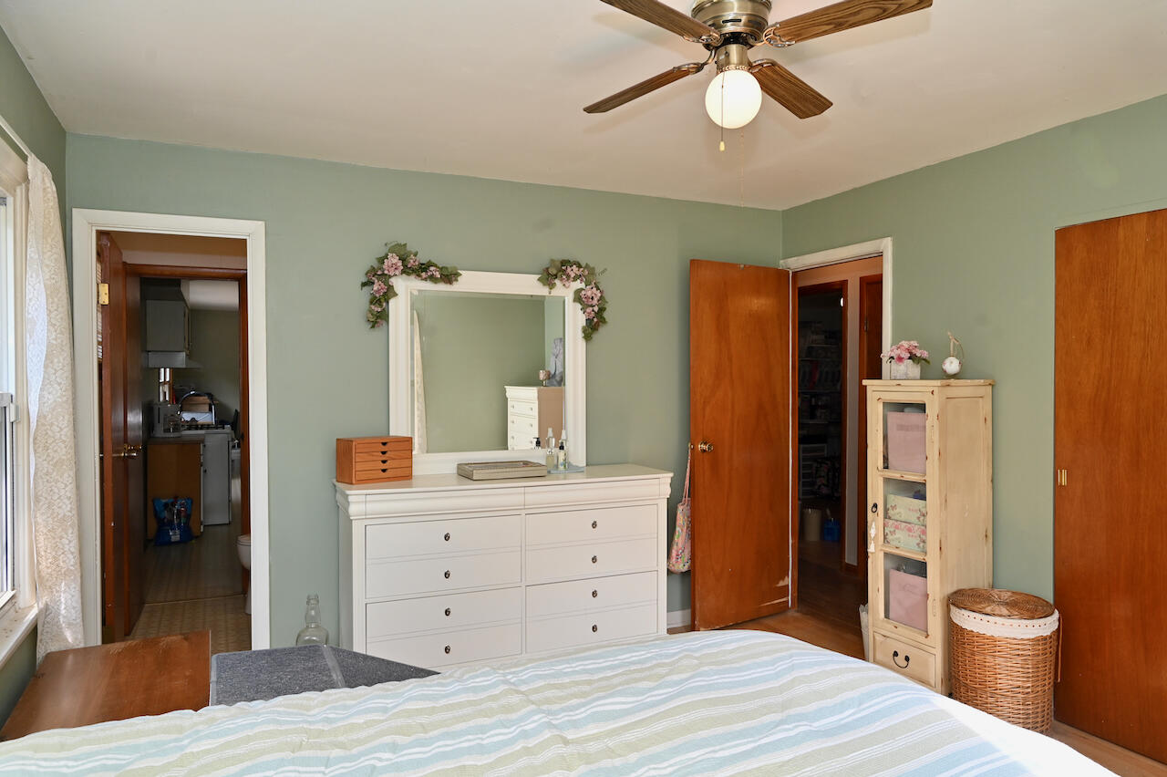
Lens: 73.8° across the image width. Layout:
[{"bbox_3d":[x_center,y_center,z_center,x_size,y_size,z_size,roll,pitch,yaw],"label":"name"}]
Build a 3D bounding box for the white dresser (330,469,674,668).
[{"bbox_3d":[-0.356,0.894,3.720,1.545,0.951,0.455,-1,1,-24],"label":"white dresser"}]

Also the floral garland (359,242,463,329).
[{"bbox_3d":[-0.817,-0.485,3.706,0.460,0.410,0.120,-1,1,-25],"label":"floral garland"}]

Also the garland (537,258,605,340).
[{"bbox_3d":[-0.054,-0.458,4.059,0.390,0.405,0.120,-1,1,-25],"label":"garland"}]

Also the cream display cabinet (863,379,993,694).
[{"bbox_3d":[1.562,0.660,3.545,0.333,1.405,0.437,-1,1,-25],"label":"cream display cabinet"}]

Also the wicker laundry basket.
[{"bbox_3d":[1.681,1.114,3.139,0.405,0.507,0.405,-1,1,-25],"label":"wicker laundry basket"}]

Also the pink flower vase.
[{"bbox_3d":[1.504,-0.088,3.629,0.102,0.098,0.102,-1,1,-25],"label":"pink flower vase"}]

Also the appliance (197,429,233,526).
[{"bbox_3d":[-3.861,0.869,7.764,0.670,0.936,0.720,-1,1,-25],"label":"appliance"}]

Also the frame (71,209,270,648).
[{"bbox_3d":[-1.781,0.317,3.400,0.733,2.124,0.130,-1,1,-25],"label":"frame"}]

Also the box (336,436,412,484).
[{"bbox_3d":[-0.953,0.325,3.565,0.278,0.195,0.170,-1,1,-37],"label":"box"}]

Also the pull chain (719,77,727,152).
[{"bbox_3d":[0.366,-0.724,2.045,0.014,0.205,0.014,-1,1,-25],"label":"pull chain"}]

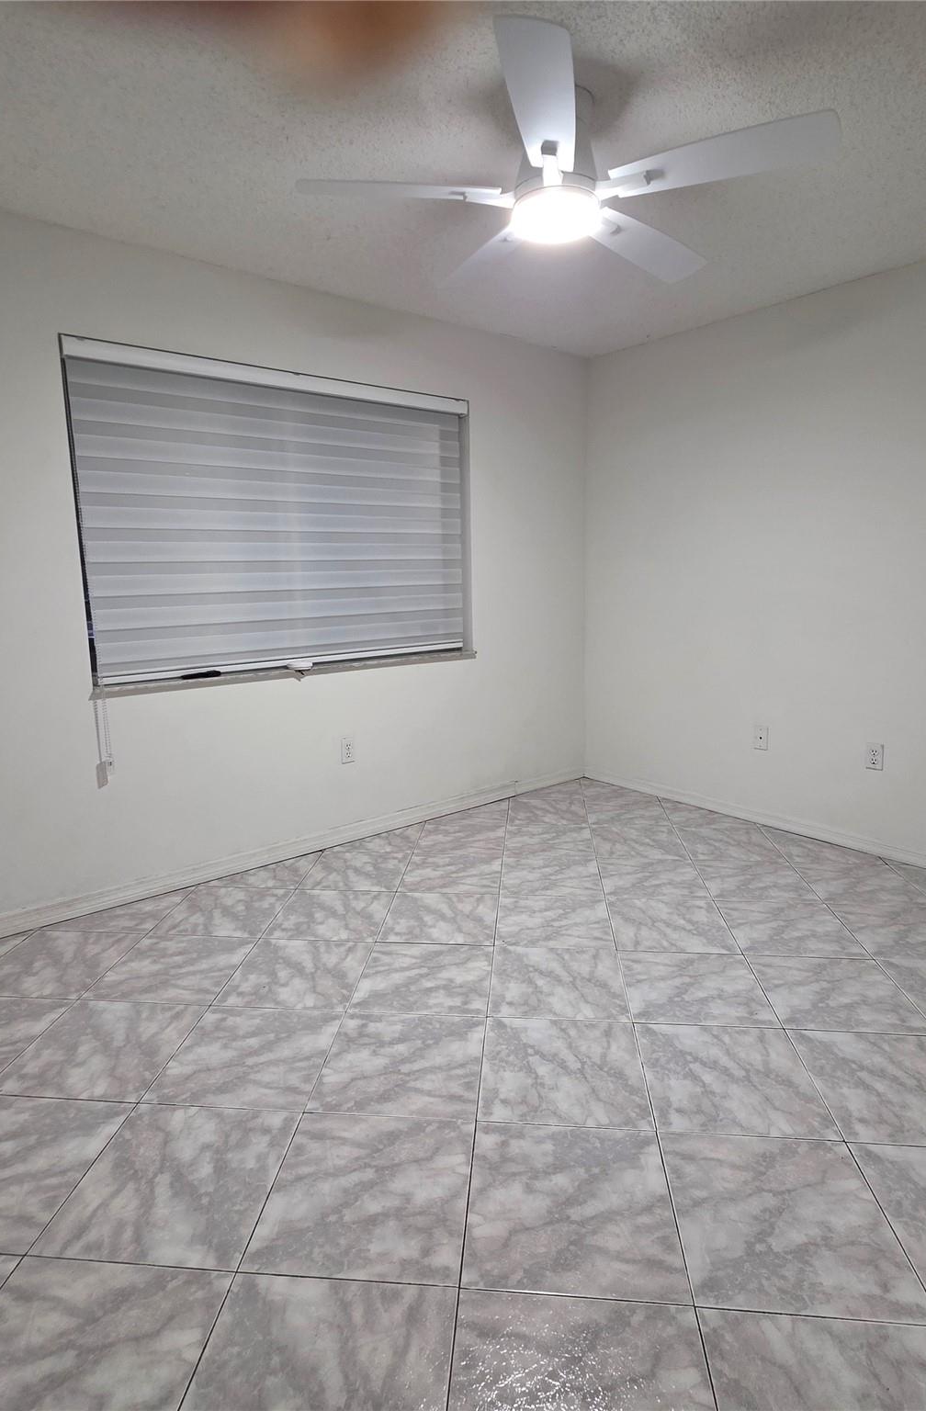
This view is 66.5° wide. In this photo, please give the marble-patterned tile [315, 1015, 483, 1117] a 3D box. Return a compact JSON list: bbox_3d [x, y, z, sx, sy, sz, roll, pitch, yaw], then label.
[{"bbox_3d":[-0.154,0.933,1.849,0.410,0.010,0.398,0,10,5],"label":"marble-patterned tile"}]

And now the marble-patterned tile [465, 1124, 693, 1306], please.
[{"bbox_3d":[0.217,1.005,1.423,0.406,0.020,0.404,0,10,5],"label":"marble-patterned tile"}]

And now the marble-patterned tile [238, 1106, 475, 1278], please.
[{"bbox_3d":[-0.190,1.005,1.460,0.406,0.020,0.404,0,10,5],"label":"marble-patterned tile"}]

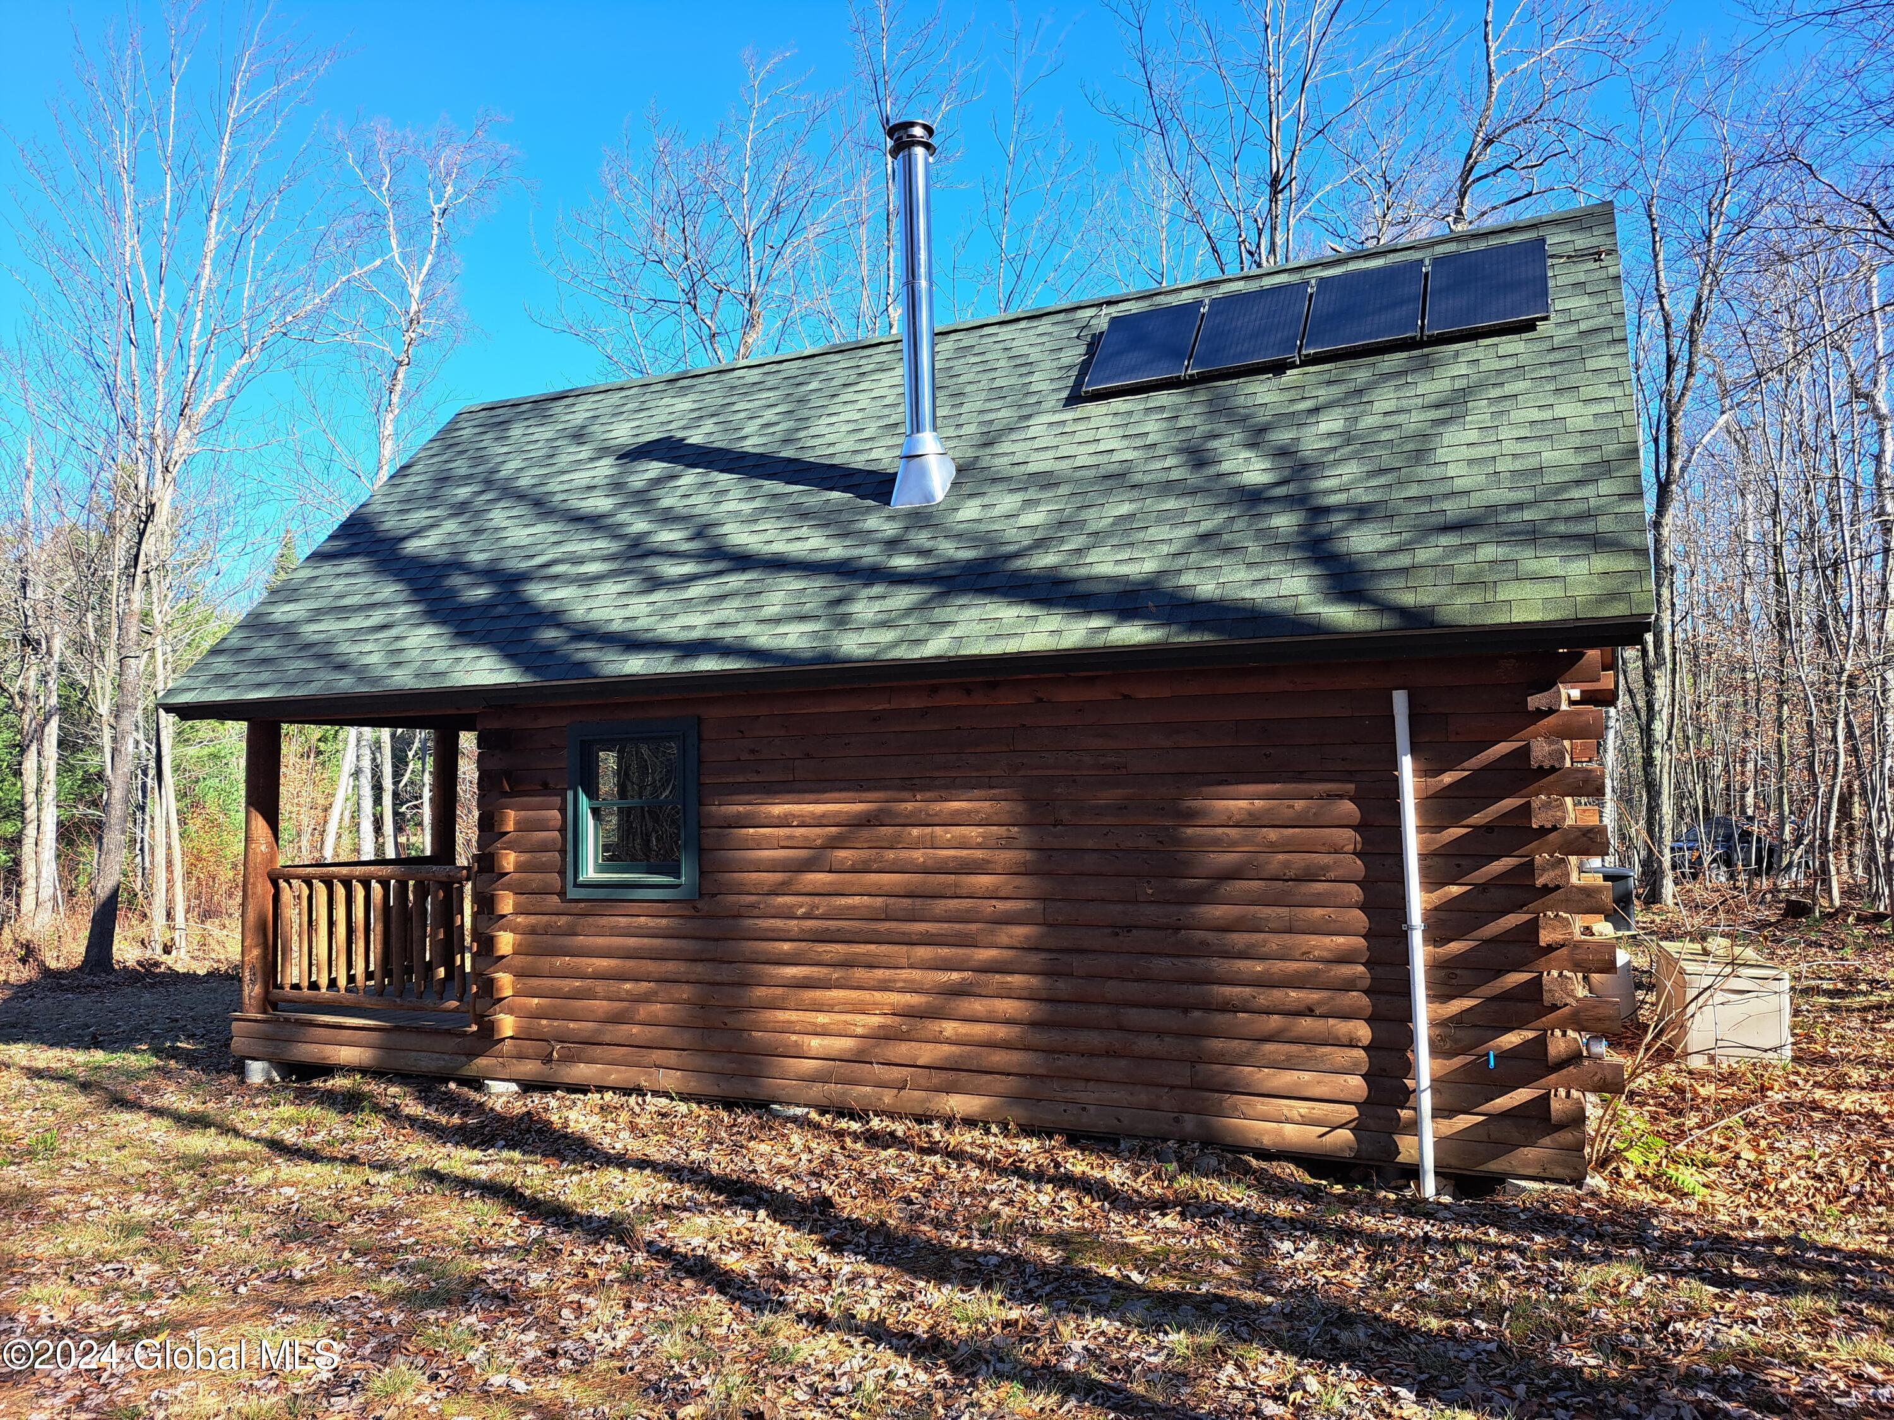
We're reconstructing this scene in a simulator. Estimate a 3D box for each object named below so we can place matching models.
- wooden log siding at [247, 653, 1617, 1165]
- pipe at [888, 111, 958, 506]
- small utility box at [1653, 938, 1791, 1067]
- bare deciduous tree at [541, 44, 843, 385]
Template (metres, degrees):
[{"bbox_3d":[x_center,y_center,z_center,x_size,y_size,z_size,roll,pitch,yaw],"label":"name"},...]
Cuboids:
[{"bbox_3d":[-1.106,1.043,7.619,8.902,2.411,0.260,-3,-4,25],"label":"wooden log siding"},{"bbox_3d":[-0.163,-2.521,8.353,0.350,2.550,0.350,-3,-4,25],"label":"pipe"},{"bbox_3d":[5.164,1.965,8.761,0.570,0.650,1.050,-2,-4,21],"label":"small utility box"},{"bbox_3d":[-4.046,-3.806,21.501,5.200,14.312,5.200,-3,-4,25],"label":"bare deciduous tree"}]

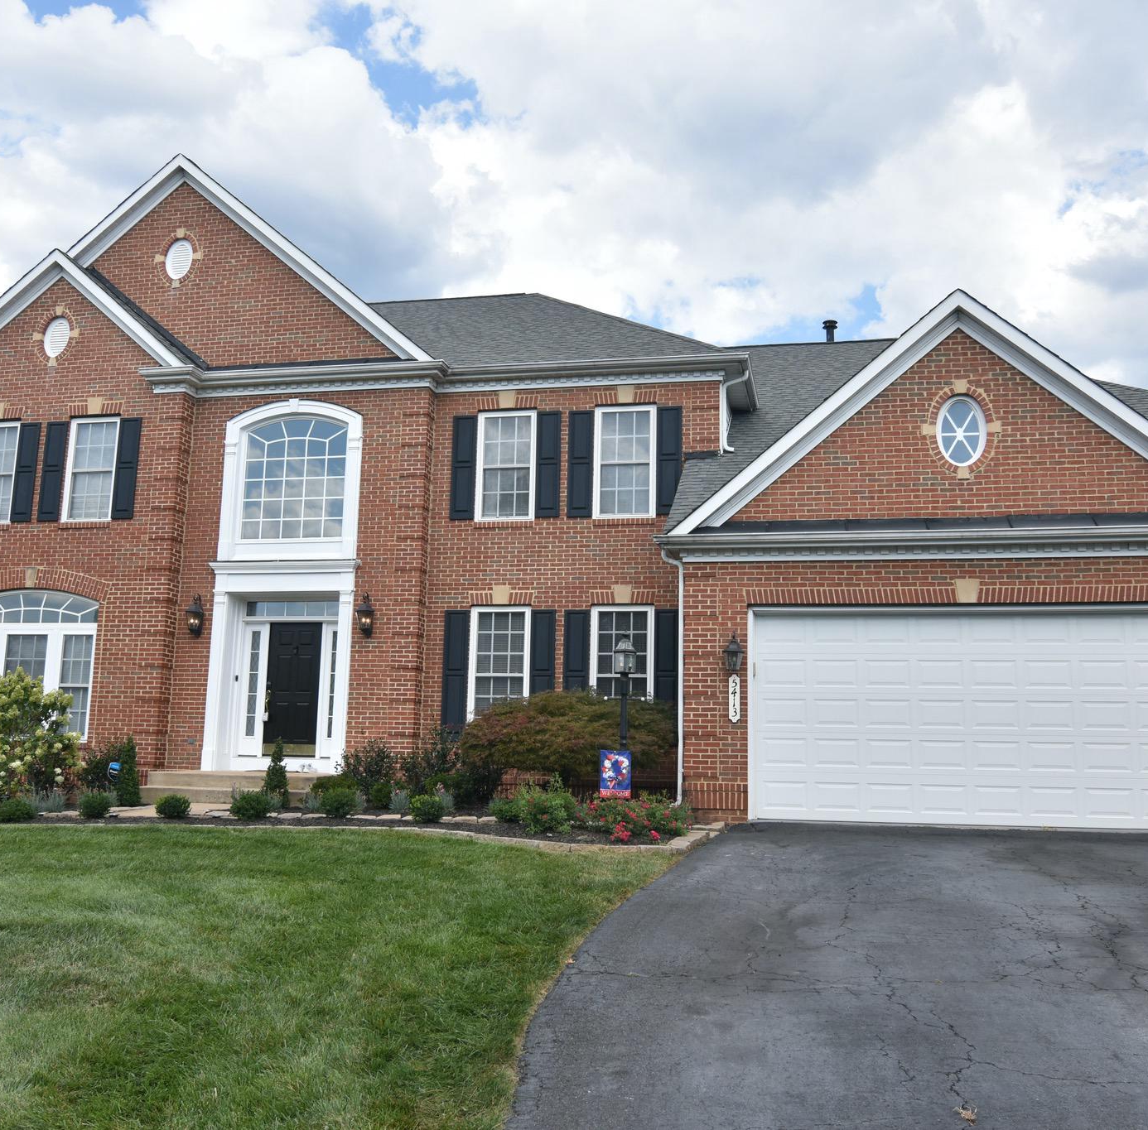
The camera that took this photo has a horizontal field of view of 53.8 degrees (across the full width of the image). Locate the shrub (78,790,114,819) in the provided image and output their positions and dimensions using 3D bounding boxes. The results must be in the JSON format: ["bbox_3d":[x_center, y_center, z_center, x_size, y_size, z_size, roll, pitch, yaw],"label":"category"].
[{"bbox_3d":[-5.666,2.845,13.410,0.376,0.338,0.376,-1,-9,10],"label":"shrub"}]

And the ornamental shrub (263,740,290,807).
[{"bbox_3d":[-3.823,2.692,14.521,0.328,0.861,0.328,-1,-10,11],"label":"ornamental shrub"}]

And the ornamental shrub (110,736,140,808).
[{"bbox_3d":[-5.802,2.676,14.646,0.367,0.911,0.367,-1,-9,10],"label":"ornamental shrub"}]

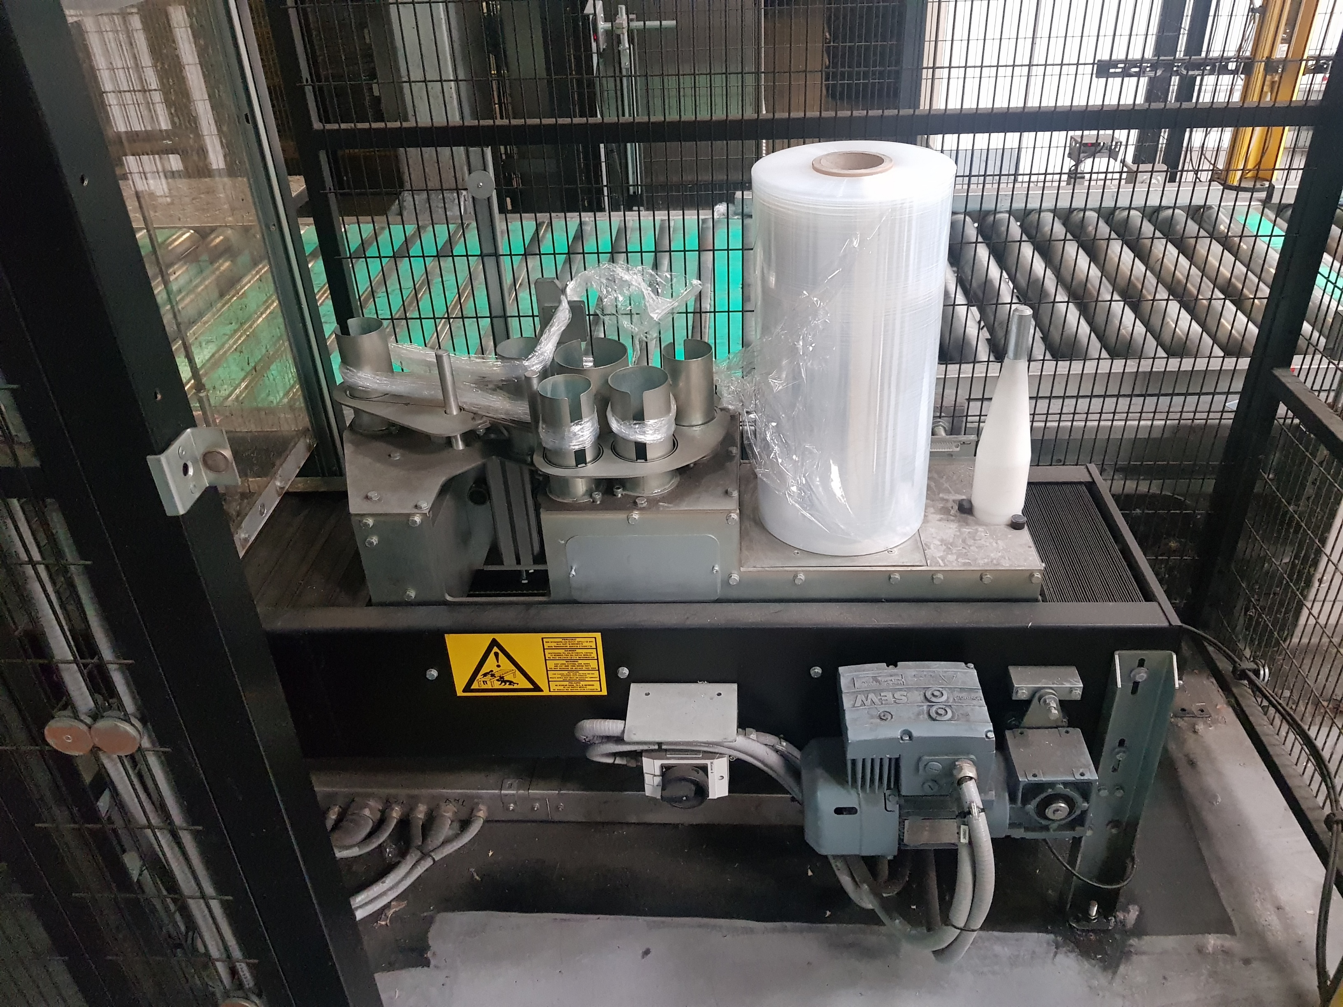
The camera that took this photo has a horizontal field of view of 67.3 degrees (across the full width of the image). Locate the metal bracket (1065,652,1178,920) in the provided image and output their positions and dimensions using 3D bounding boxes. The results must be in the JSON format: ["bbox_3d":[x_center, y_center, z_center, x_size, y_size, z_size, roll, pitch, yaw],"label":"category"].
[{"bbox_3d":[0.640,0.428,1.452,0.073,0.520,0.045,0,31,5],"label":"metal bracket"}]

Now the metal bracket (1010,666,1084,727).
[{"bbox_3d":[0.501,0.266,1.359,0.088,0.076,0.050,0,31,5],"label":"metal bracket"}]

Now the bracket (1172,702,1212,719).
[{"bbox_3d":[1.012,0.395,1.962,0.075,0.012,0.048,0,31,5],"label":"bracket"}]

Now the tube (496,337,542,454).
[{"bbox_3d":[-0.212,-0.157,1.490,0.072,0.157,0.072,0,31,5],"label":"tube"}]

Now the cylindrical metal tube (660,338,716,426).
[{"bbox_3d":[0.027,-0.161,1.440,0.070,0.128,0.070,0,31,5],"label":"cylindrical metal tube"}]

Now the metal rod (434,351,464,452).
[{"bbox_3d":[-0.325,-0.151,1.490,0.019,0.159,0.019,0,31,5],"label":"metal rod"}]

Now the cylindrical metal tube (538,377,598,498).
[{"bbox_3d":[-0.137,-0.087,1.368,0.072,0.156,0.072,-3,31,2],"label":"cylindrical metal tube"}]

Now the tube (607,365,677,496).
[{"bbox_3d":[-0.038,-0.098,1.375,0.082,0.156,0.082,0,31,5],"label":"tube"}]

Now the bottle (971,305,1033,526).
[{"bbox_3d":[0.465,-0.121,1.391,0.075,0.311,0.075,0,31,5],"label":"bottle"}]

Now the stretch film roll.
[{"bbox_3d":[0.237,-0.207,1.369,0.247,0.506,0.247,0,31,5],"label":"stretch film roll"}]

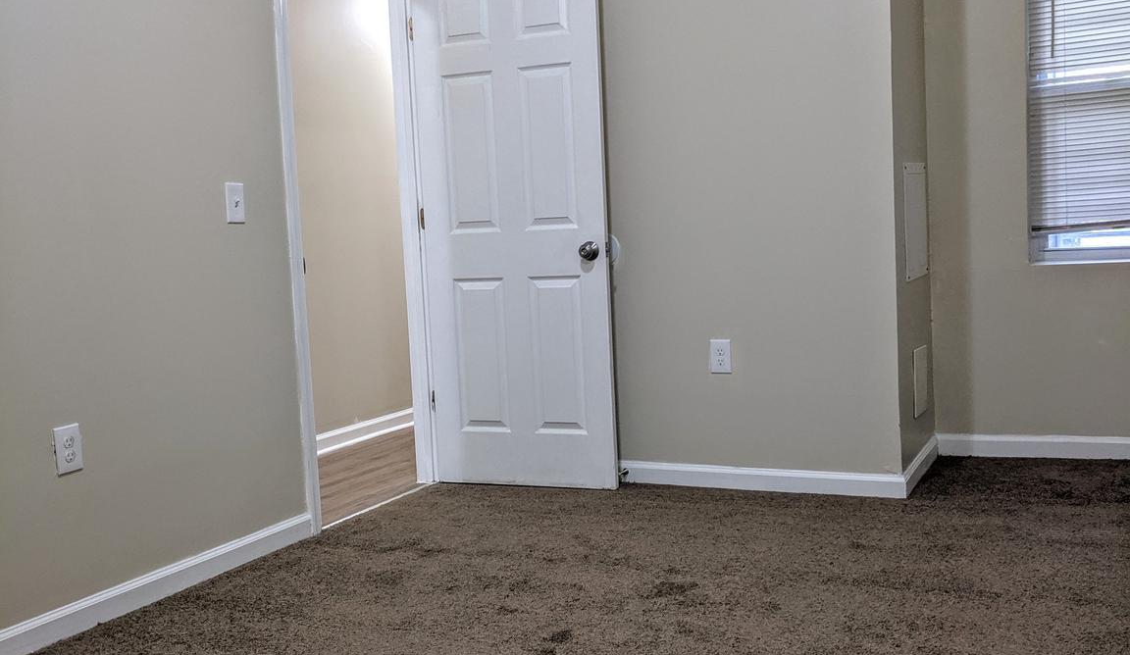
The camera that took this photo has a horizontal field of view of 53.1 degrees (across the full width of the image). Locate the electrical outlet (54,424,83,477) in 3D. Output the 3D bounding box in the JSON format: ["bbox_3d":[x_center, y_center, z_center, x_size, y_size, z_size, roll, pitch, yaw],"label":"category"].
[{"bbox_3d":[-1.307,0.324,2.986,0.011,0.123,0.079,0,5,27],"label":"electrical outlet"}]

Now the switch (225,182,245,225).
[{"bbox_3d":[-1.027,-0.389,3.541,0.015,0.121,0.075,0,5,27],"label":"switch"}]

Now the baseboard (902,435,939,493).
[{"bbox_3d":[1.366,0.525,4.335,0.013,0.092,0.750,0,5,27],"label":"baseboard"}]

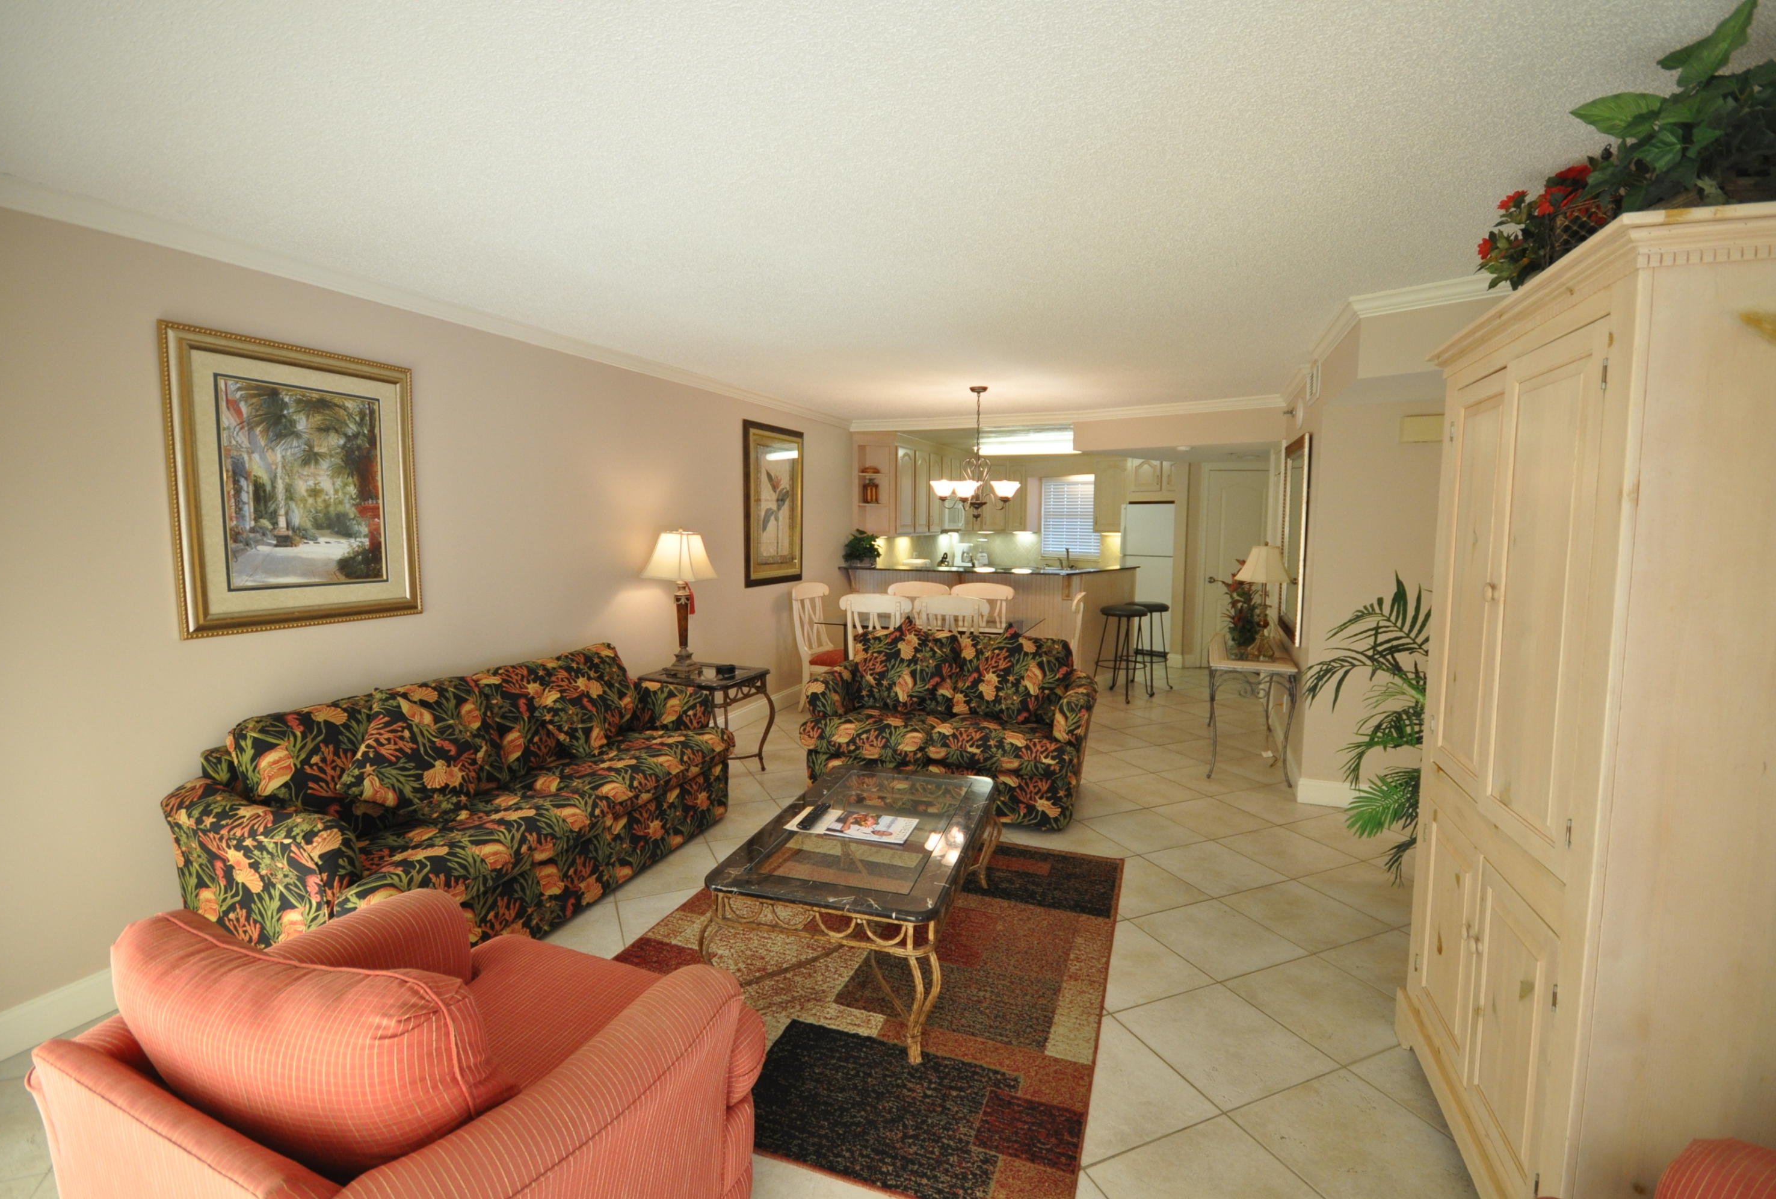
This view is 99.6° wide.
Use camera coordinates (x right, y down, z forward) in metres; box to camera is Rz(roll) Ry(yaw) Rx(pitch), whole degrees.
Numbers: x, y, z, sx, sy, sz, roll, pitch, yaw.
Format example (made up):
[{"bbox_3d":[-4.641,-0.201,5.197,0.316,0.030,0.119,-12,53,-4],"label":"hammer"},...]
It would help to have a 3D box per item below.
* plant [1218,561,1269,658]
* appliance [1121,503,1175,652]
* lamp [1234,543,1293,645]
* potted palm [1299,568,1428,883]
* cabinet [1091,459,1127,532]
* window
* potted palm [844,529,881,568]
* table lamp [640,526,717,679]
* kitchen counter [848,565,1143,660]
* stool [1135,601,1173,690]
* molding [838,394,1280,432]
[{"bbox_3d":[2.199,0.069,4.629,0.330,0.603,0.320,2,6,22],"label":"plant"},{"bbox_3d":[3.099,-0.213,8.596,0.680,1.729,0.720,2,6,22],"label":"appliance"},{"bbox_3d":[2.300,0.000,4.597,0.320,0.700,0.320,2,6,21],"label":"lamp"},{"bbox_3d":[2.081,0.469,2.922,0.880,1.406,0.880,2,6,22],"label":"potted palm"},{"bbox_3d":[2.634,-1.200,8.829,0.400,0.818,0.310,2,6,22],"label":"cabinet"},{"bbox_3d":[2.194,-1.000,9.044,0.750,0.990,0.100,2,6,21],"label":"window"},{"bbox_3d":[-0.238,-0.466,6.944,0.340,0.359,0.340,0,5,0],"label":"potted palm"},{"bbox_3d":[-1.219,0.020,4.371,0.370,0.847,0.370,2,6,22],"label":"table lamp"},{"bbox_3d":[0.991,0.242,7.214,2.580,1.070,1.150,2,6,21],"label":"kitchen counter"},{"bbox_3d":[2.329,0.429,6.790,0.410,0.765,0.410,2,6,21],"label":"stool"},{"bbox_3d":[1.327,-1.590,6.464,3.650,0.095,0.090,2,6,21],"label":"molding"}]

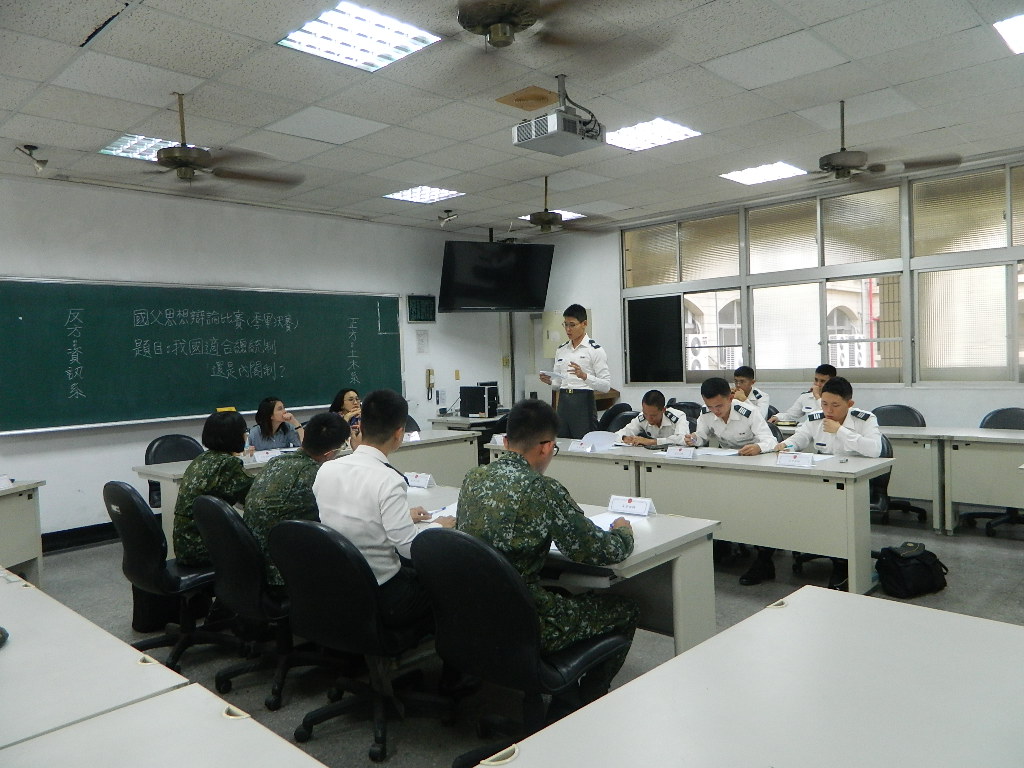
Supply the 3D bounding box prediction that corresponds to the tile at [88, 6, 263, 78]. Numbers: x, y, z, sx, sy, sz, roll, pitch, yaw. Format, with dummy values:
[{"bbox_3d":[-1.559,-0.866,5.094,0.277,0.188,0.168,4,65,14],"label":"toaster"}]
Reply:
[{"bbox_3d":[-1.602,-1.610,3.511,0.600,0.020,0.600,1,3,44],"label":"tile"}]

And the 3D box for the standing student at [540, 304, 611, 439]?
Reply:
[{"bbox_3d":[0.544,0.228,6.514,0.520,1.858,0.460,-1,3,36],"label":"standing student"}]

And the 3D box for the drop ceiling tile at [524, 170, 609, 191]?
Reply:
[{"bbox_3d":[0.491,-1.791,6.490,0.600,0.018,0.600,0,3,44],"label":"drop ceiling tile"}]

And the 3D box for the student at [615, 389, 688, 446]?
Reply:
[{"bbox_3d":[1.105,0.596,5.779,0.720,1.110,0.540,-4,3,-43],"label":"student"}]

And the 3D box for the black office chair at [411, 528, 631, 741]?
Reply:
[{"bbox_3d":[0.021,0.876,2.445,0.660,0.920,0.580,-5,3,-44],"label":"black office chair"}]

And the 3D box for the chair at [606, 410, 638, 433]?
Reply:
[{"bbox_3d":[0.949,0.732,6.711,0.600,0.910,0.620,1,3,44],"label":"chair"}]

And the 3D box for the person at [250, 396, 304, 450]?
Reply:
[{"bbox_3d":[-1.989,0.688,6.334,0.750,1.170,0.500,0,3,35],"label":"person"}]

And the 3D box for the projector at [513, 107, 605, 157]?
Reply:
[{"bbox_3d":[0.249,-1.350,3.986,0.315,0.130,0.395,0,4,44],"label":"projector"}]

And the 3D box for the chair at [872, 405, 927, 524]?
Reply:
[{"bbox_3d":[3.264,0.669,6.378,0.600,0.920,0.640,1,3,44],"label":"chair"}]

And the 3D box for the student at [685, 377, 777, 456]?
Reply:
[{"bbox_3d":[1.649,0.553,5.402,0.620,1.214,0.800,0,3,44],"label":"student"}]

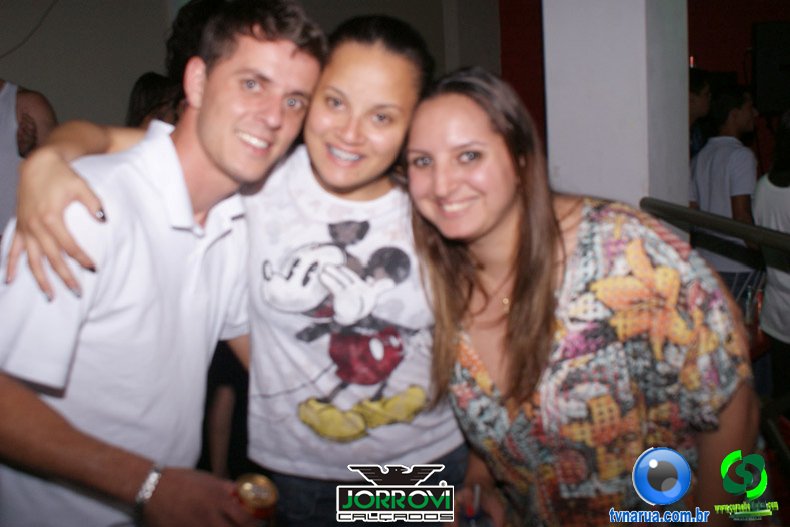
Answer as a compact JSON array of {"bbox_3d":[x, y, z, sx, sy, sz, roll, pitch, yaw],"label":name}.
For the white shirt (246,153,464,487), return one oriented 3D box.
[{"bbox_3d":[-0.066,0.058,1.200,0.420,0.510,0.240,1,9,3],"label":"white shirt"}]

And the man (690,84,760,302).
[{"bbox_3d":[1.673,-0.039,4.000,0.290,1.700,0.450,-8,9,-27],"label":"man"}]

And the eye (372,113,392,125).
[{"bbox_3d":[-0.017,-0.193,1.050,0.026,0.012,0.015,18,6,3],"label":"eye"}]

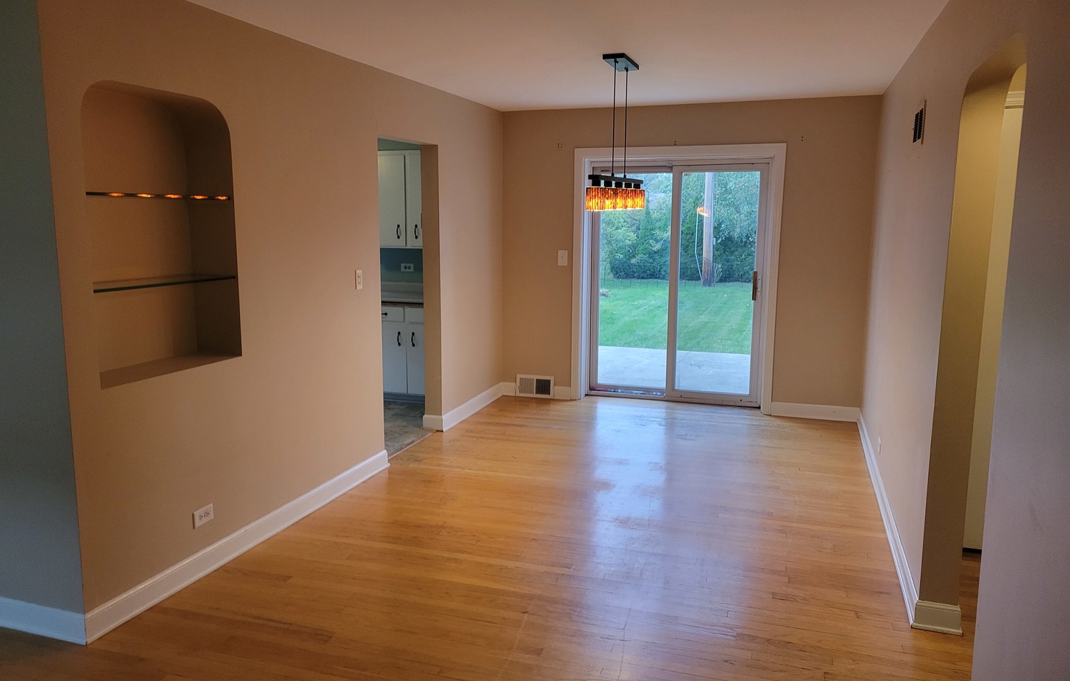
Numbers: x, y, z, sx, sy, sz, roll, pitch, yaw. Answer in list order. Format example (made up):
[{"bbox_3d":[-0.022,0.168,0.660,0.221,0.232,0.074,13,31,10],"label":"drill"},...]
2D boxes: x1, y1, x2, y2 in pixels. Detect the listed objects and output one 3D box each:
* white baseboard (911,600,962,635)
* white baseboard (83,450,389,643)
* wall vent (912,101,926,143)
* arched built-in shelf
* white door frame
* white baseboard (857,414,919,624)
[{"bbox_3d":[1.548,1.058,3.082,0.178,0.108,0.028,3,9,18],"label":"white baseboard"},{"bbox_3d":[-1.278,0.895,4.019,0.028,0.108,2.277,3,9,18],"label":"white baseboard"},{"bbox_3d":[1.827,-1.025,3.853,0.020,0.198,0.396,3,9,18],"label":"wall vent"},{"bbox_3d":[-1.588,-0.439,3.280,0.252,1.129,0.787,3,9,18],"label":"arched built-in shelf"},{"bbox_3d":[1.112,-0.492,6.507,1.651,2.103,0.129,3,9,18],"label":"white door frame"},{"bbox_3d":[1.972,0.817,4.634,0.027,0.108,3.277,3,9,18],"label":"white baseboard"}]

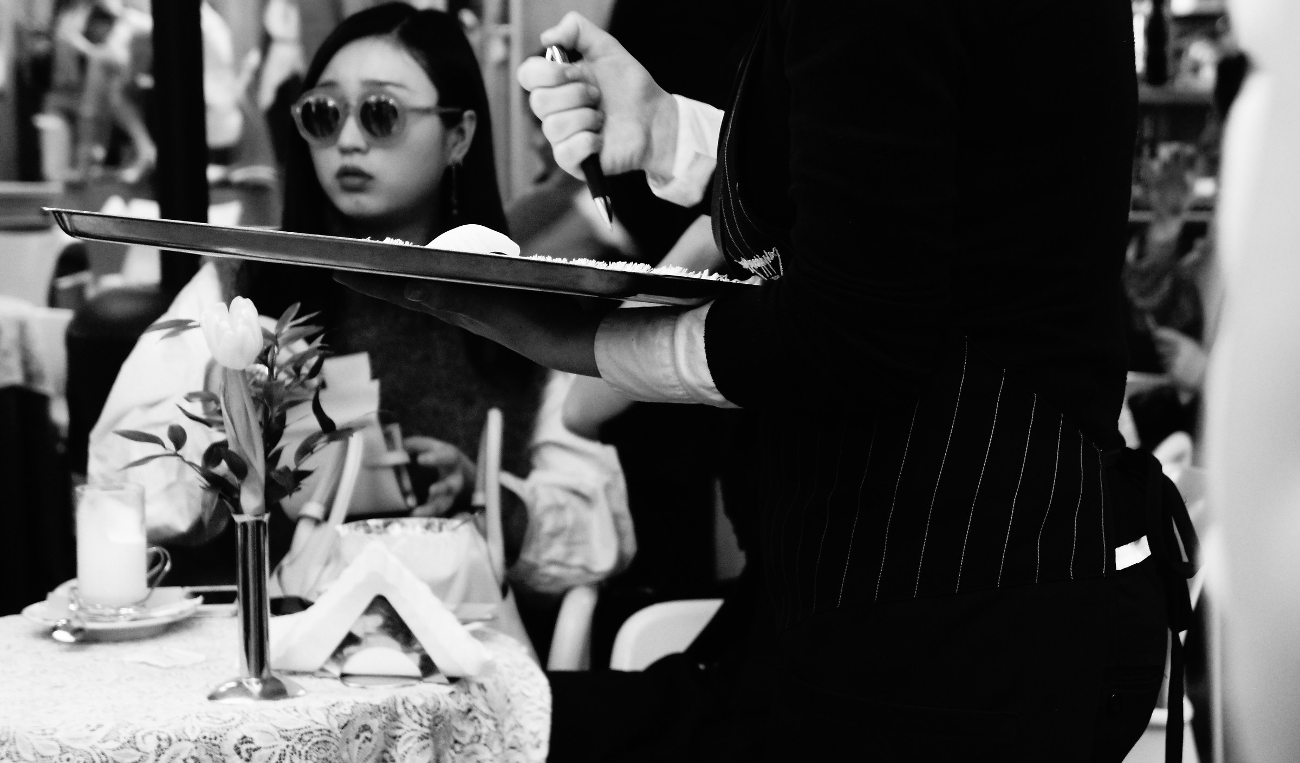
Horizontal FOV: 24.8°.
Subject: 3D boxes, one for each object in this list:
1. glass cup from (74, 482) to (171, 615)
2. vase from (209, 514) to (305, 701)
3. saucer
[{"bbox_3d":[-0.465,0.152,2.624,0.086,0.112,0.064,-1,6,0],"label":"glass cup"},{"bbox_3d":[-0.311,0.174,2.323,0.076,0.140,0.076,-1,6,0],"label":"vase"},{"bbox_3d":[-0.477,0.204,2.630,0.160,0.021,0.160,-1,6,0],"label":"saucer"}]

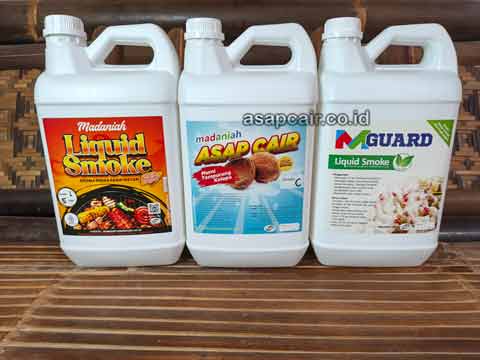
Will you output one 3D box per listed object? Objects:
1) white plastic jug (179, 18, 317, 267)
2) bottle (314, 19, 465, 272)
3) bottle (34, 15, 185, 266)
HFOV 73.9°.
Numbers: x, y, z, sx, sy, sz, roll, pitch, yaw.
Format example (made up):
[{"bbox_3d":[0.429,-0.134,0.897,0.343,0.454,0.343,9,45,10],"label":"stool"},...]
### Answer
[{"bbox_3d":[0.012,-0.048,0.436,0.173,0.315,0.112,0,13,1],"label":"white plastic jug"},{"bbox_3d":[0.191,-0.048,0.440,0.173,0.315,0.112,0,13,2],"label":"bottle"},{"bbox_3d":[-0.163,-0.049,0.436,0.162,0.314,0.127,-1,16,-2],"label":"bottle"}]

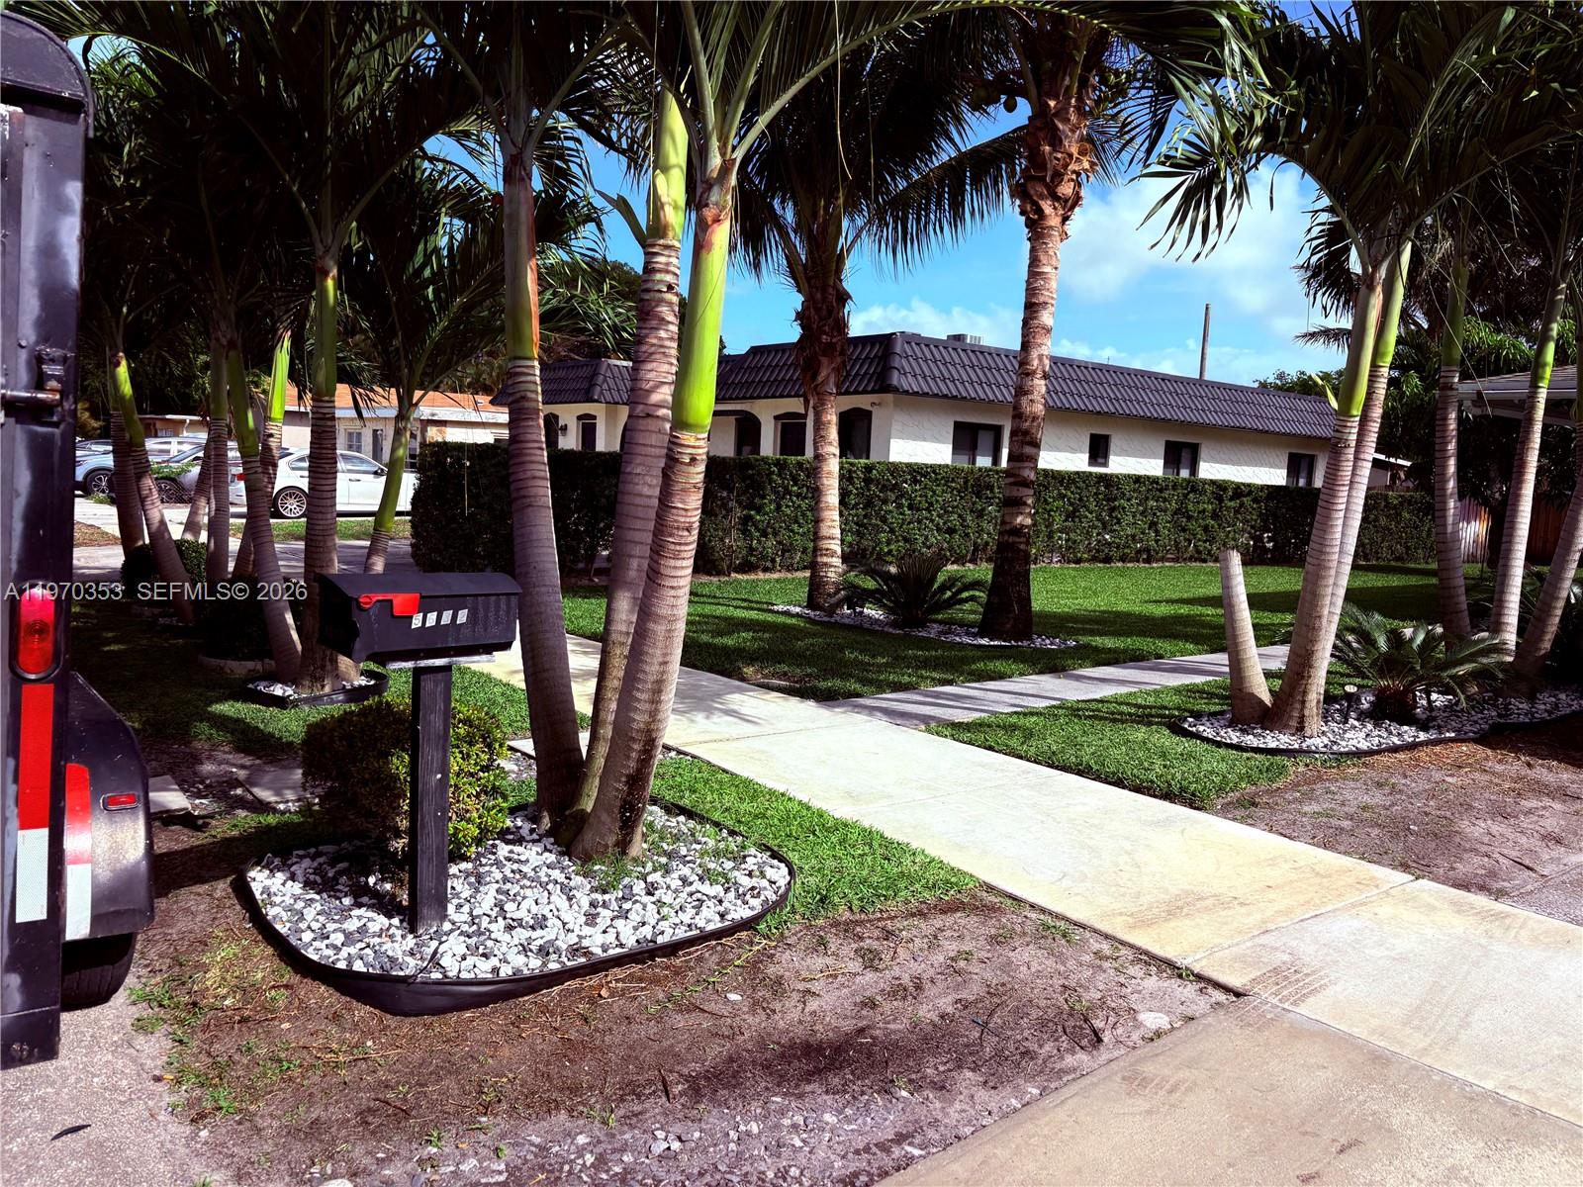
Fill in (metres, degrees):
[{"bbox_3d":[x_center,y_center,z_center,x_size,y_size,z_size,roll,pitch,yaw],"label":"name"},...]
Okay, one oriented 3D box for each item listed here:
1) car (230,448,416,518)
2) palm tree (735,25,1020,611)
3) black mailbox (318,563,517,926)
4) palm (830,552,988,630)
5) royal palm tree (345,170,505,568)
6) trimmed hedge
[{"bbox_3d":[-8.912,-2.290,24.238,4.720,1.400,1.830,-2,8,-37],"label":"car"},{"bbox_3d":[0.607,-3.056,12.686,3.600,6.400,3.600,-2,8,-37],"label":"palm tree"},{"bbox_3d":[-1.151,0.482,3.697,0.540,1.117,0.275,-2,8,-37],"label":"black mailbox"},{"bbox_3d":[1.183,-0.094,11.757,1.500,0.780,1.500,3,6,0],"label":"palm"},{"bbox_3d":[-2.435,-1.051,7.561,1.300,3.200,1.300,-2,8,-37],"label":"royal palm tree"},{"bbox_3d":[5.380,-1.279,20.988,23.920,1.590,1.050,-2,8,-37],"label":"trimmed hedge"}]

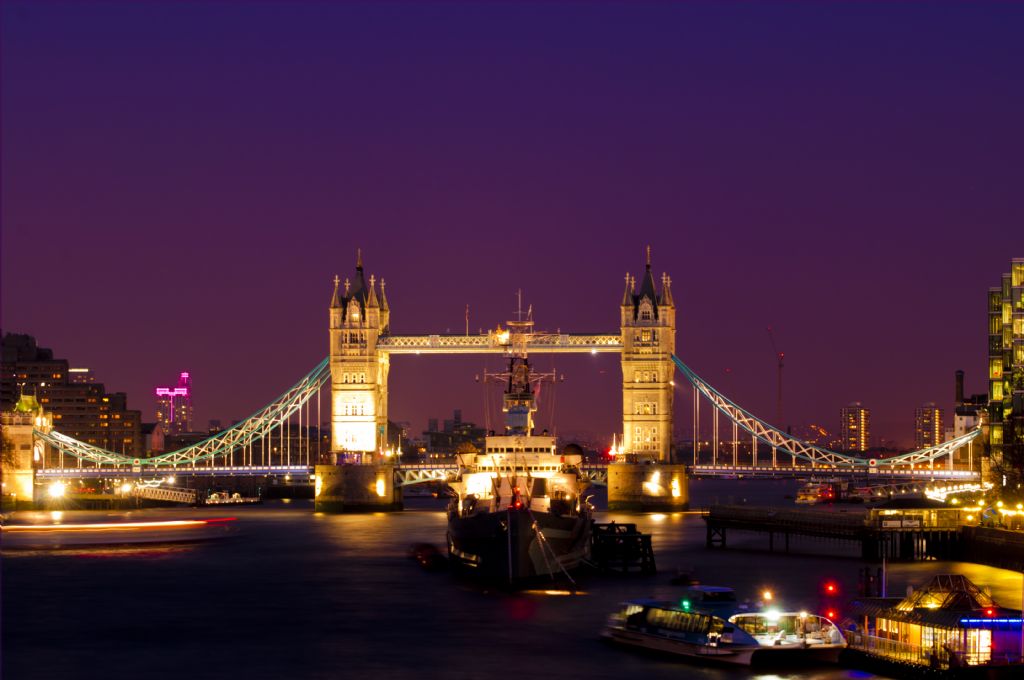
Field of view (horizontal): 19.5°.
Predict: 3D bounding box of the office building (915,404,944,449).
[{"bbox_3d":[366.719,84.911,2618.670,24.500,59.200,22.000,0,-2,8],"label":"office building"}]

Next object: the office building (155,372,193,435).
[{"bbox_3d":[-554.117,127.118,4888.722,56.000,147.000,46.000,0,-2,-6],"label":"office building"}]

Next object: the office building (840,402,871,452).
[{"bbox_3d":[299.765,84.343,2598.677,24.500,58.800,22.000,0,-2,6],"label":"office building"}]

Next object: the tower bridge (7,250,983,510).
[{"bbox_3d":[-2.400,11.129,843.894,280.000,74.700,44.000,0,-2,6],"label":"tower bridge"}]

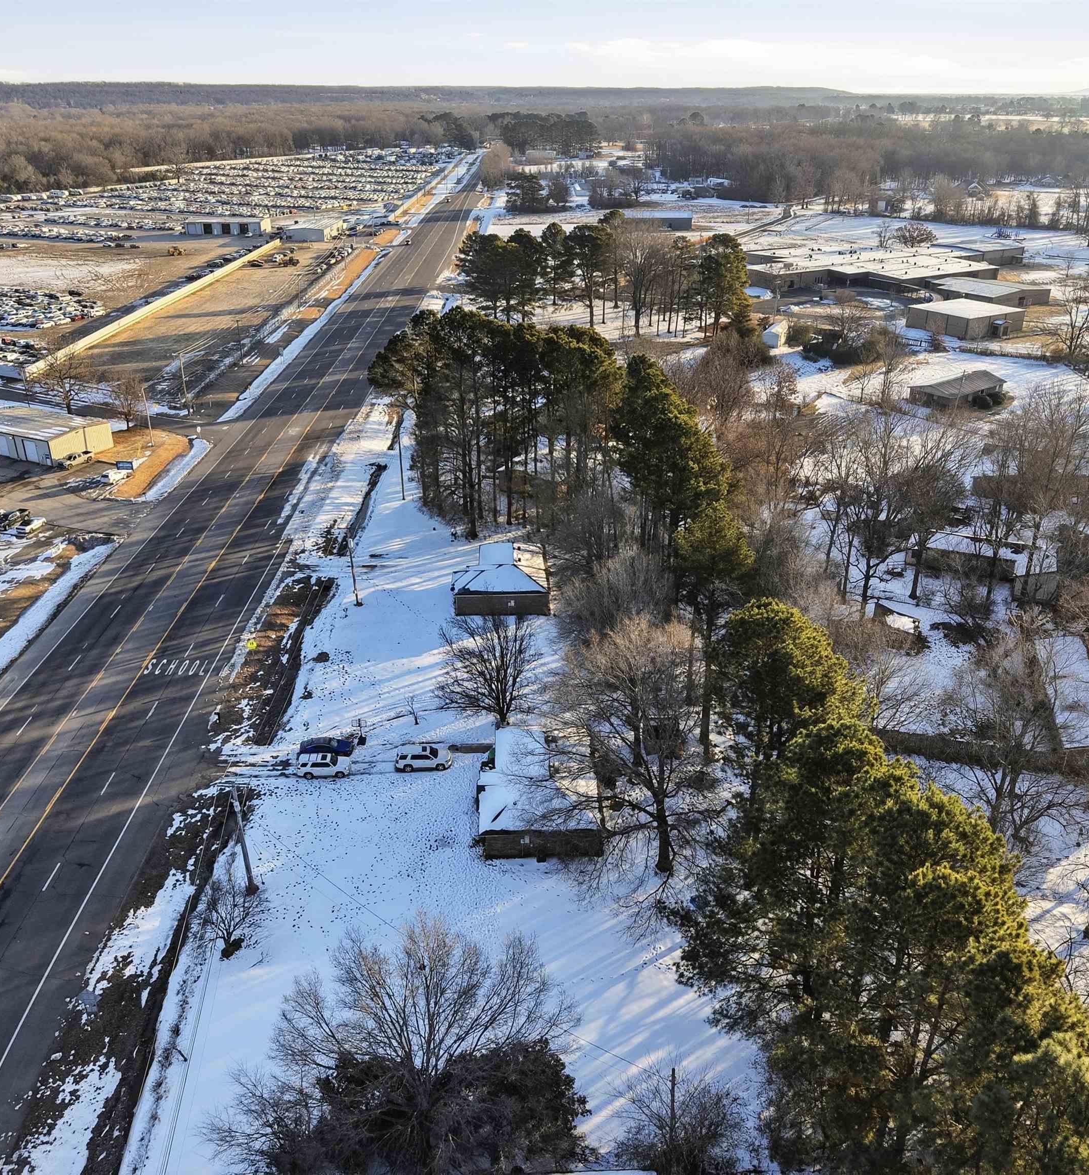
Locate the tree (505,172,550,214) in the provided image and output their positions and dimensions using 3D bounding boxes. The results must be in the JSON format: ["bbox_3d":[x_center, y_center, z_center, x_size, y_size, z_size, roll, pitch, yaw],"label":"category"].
[{"bbox_3d":[-8.400,-194.814,535.436,20.500,19.500,19.000,0,25,0],"label":"tree"}]

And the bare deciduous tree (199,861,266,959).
[{"bbox_3d":[-22.122,22.332,75.185,5.000,7.000,5.000,0,24,0],"label":"bare deciduous tree"}]

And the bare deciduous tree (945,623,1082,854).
[{"bbox_3d":[34.600,11.694,81.159,9.900,19.000,9.800,0,25,0],"label":"bare deciduous tree"}]

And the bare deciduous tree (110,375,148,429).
[{"bbox_3d":[-73.600,-32.824,192.210,6.400,9.600,6.400,0,25,0],"label":"bare deciduous tree"}]

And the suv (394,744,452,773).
[{"bbox_3d":[-10.950,15.319,98.323,5.100,1.920,2.000,-2,25,-4],"label":"suv"}]

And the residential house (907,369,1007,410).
[{"bbox_3d":[81.400,-39.361,213.409,18.500,3.900,9.500,-18,30,-35],"label":"residential house"}]

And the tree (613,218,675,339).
[{"bbox_3d":[23.800,-74.407,262.052,13.500,27.300,13.500,0,25,0],"label":"tree"}]

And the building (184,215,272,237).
[{"bbox_3d":[-134.100,-153.399,460.902,32.500,6.000,13.000,1,25,2],"label":"building"}]

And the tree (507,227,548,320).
[{"bbox_3d":[-4.600,-79.168,276.587,9.800,23.900,9.800,0,25,0],"label":"tree"}]

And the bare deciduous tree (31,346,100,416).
[{"bbox_3d":[-86.800,-37.314,196.523,11.500,12.500,11.300,0,25,0],"label":"bare deciduous tree"}]

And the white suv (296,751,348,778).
[{"bbox_3d":[-19.046,15.448,94.608,4.650,1.750,1.780,-1,25,-2],"label":"white suv"}]

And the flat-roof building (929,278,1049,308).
[{"bbox_3d":[123.977,-82.742,304.679,24.500,5.300,24.000,-14,28,-28],"label":"flat-roof building"}]

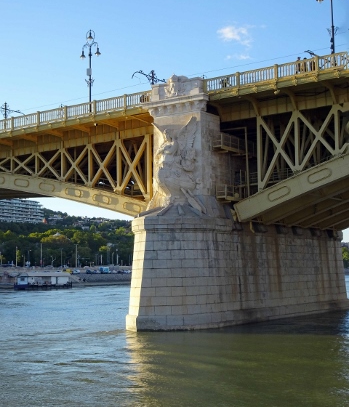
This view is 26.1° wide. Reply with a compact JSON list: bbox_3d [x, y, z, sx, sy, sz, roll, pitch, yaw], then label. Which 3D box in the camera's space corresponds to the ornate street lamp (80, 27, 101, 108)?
[{"bbox_3d":[-7.161,-11.229,64.500,2.100,7.500,0.650,-4,-6,32],"label":"ornate street lamp"}]

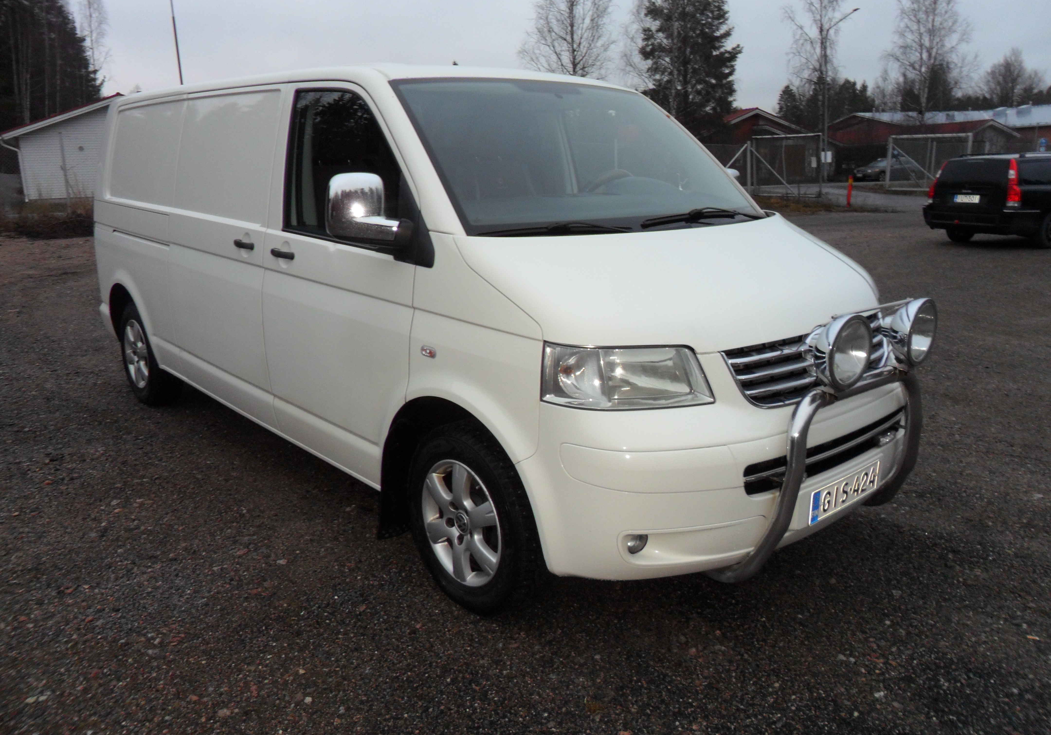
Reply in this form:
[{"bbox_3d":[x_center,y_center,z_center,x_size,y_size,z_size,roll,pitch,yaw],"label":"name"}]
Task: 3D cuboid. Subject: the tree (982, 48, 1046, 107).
[{"bbox_3d":[50.538,-26.441,84.201,6.346,12.212,6.346,8,16,29],"label":"tree"}]

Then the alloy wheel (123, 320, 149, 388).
[{"bbox_3d":[-2.434,-0.097,5.309,0.165,0.440,0.440,-13,19,-40],"label":"alloy wheel"}]

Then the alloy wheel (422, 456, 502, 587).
[{"bbox_3d":[-0.166,0.518,2.852,0.165,0.440,0.440,-13,19,-40],"label":"alloy wheel"}]

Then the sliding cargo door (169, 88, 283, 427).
[{"bbox_3d":[-1.466,-0.558,4.012,0.190,1.540,1.260,-13,19,-40],"label":"sliding cargo door"}]

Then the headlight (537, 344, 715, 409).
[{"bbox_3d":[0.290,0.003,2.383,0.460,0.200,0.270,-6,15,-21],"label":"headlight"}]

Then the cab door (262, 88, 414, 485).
[{"bbox_3d":[-0.705,-0.323,3.195,0.200,1.530,1.170,-13,19,-40],"label":"cab door"}]

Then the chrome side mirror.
[{"bbox_3d":[-0.506,-0.515,2.688,0.265,0.240,0.150,-13,19,-40],"label":"chrome side mirror"}]

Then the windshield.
[{"bbox_3d":[0.282,-0.852,3.255,1.700,0.140,0.920,-13,59,-40],"label":"windshield"}]

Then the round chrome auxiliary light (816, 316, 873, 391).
[{"bbox_3d":[0.901,-0.052,2.401,0.226,0.228,0.130,-11,20,-38],"label":"round chrome auxiliary light"}]

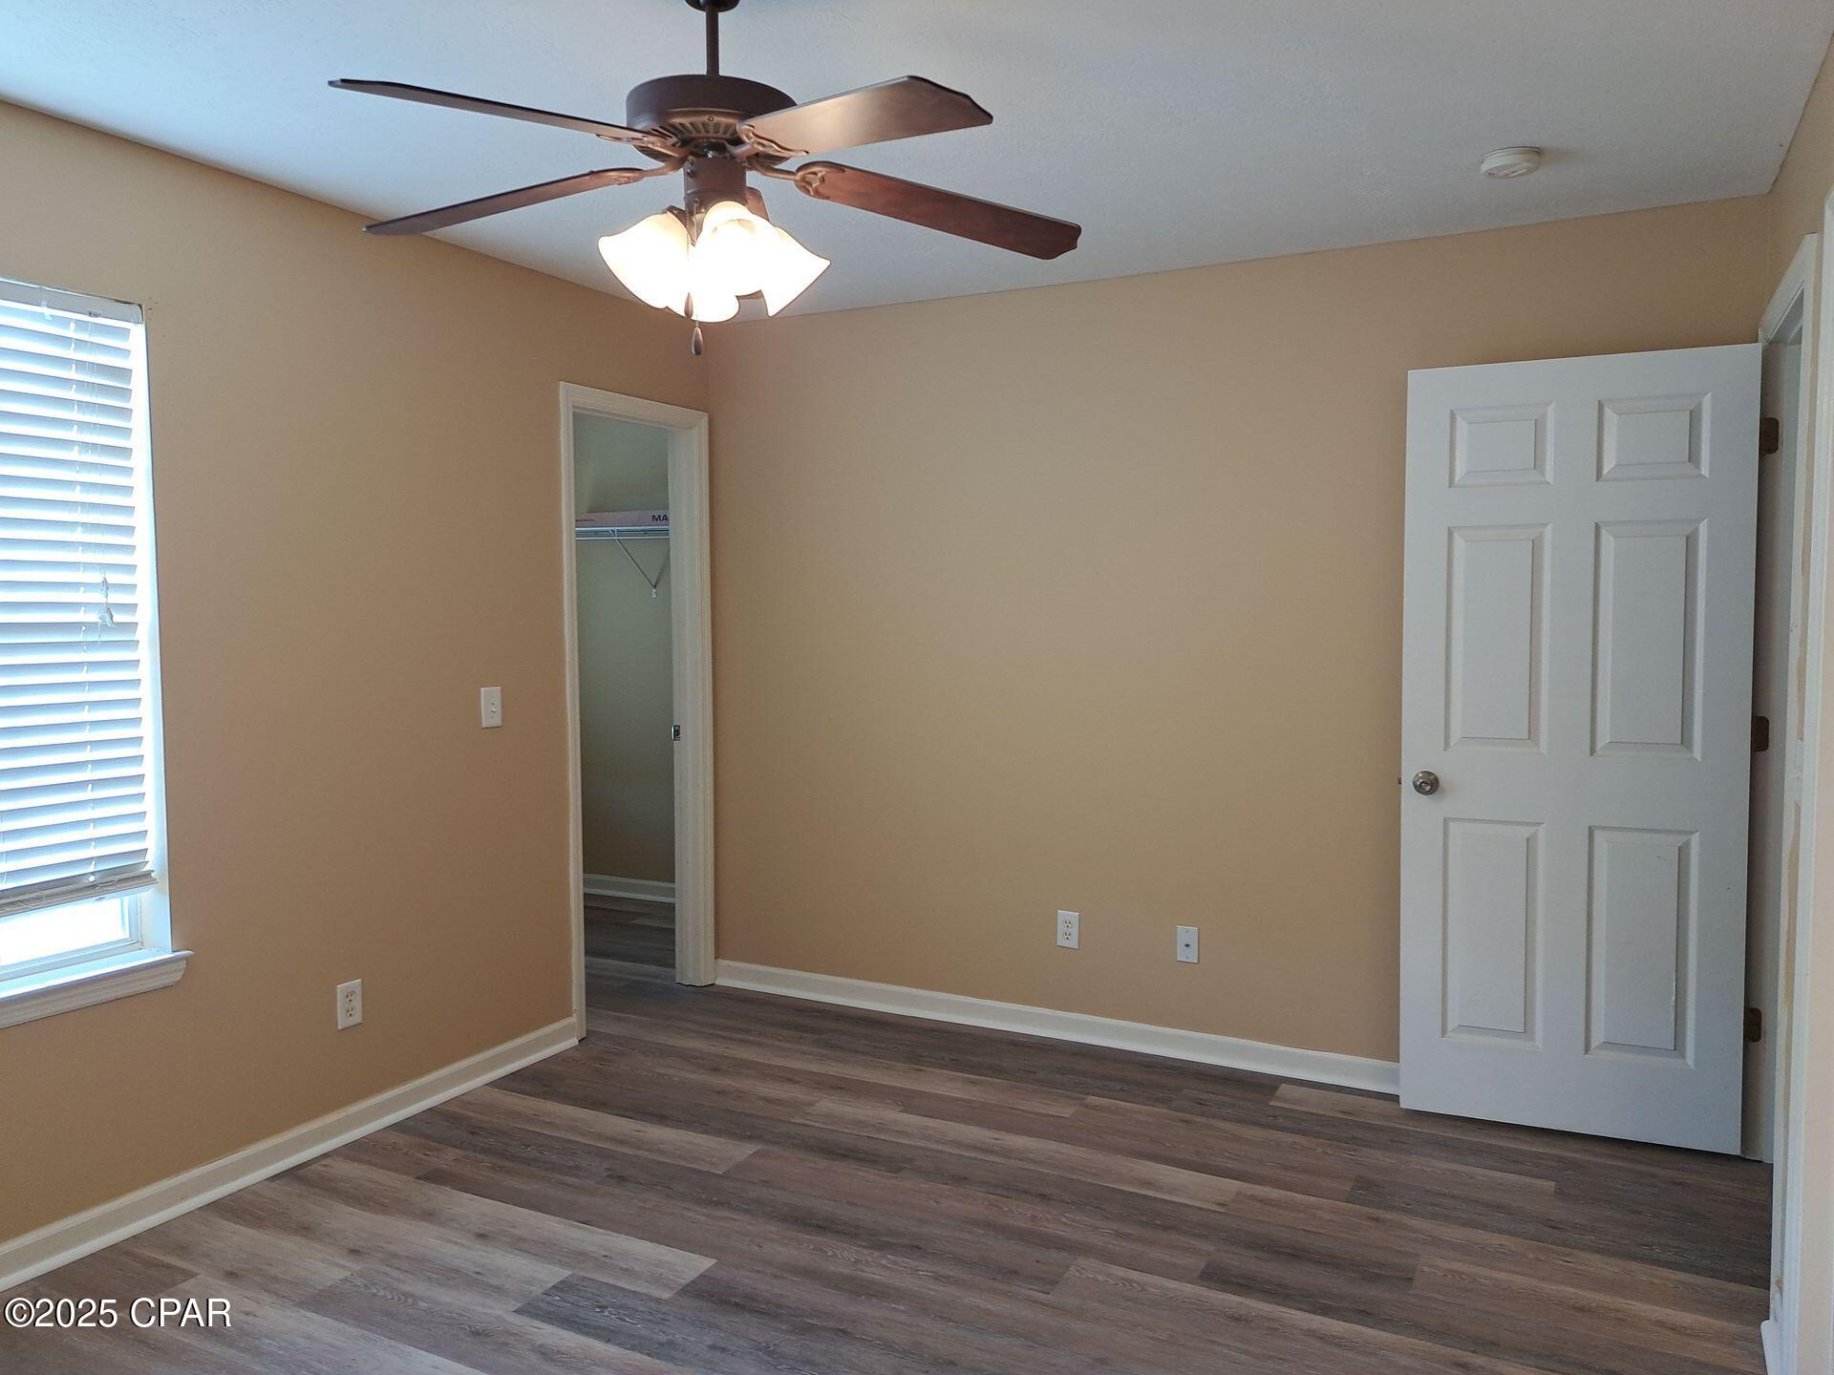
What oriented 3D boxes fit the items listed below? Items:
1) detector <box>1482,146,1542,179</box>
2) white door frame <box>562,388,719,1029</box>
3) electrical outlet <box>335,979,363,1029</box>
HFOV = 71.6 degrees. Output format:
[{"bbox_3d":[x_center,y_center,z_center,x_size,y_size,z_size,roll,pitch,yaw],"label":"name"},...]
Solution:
[{"bbox_3d":[1.362,-1.197,2.914,0.130,0.038,0.130,1,4,28],"label":"detector"},{"bbox_3d":[-0.994,0.077,4.411,0.136,2.127,0.748,1,4,28],"label":"white door frame"},{"bbox_3d":[-1.507,0.844,3.381,0.008,0.118,0.075,1,4,28],"label":"electrical outlet"}]

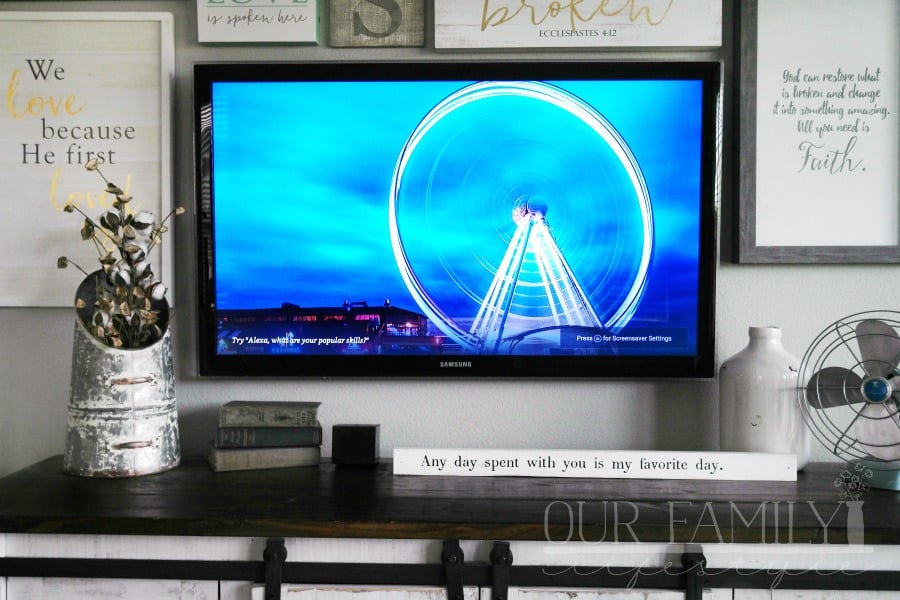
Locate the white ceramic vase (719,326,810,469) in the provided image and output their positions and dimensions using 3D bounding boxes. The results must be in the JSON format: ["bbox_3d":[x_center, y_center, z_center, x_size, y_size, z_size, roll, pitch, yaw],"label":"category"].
[{"bbox_3d":[0.613,0.191,1.613,0.167,0.280,0.167,0,1,2],"label":"white ceramic vase"}]

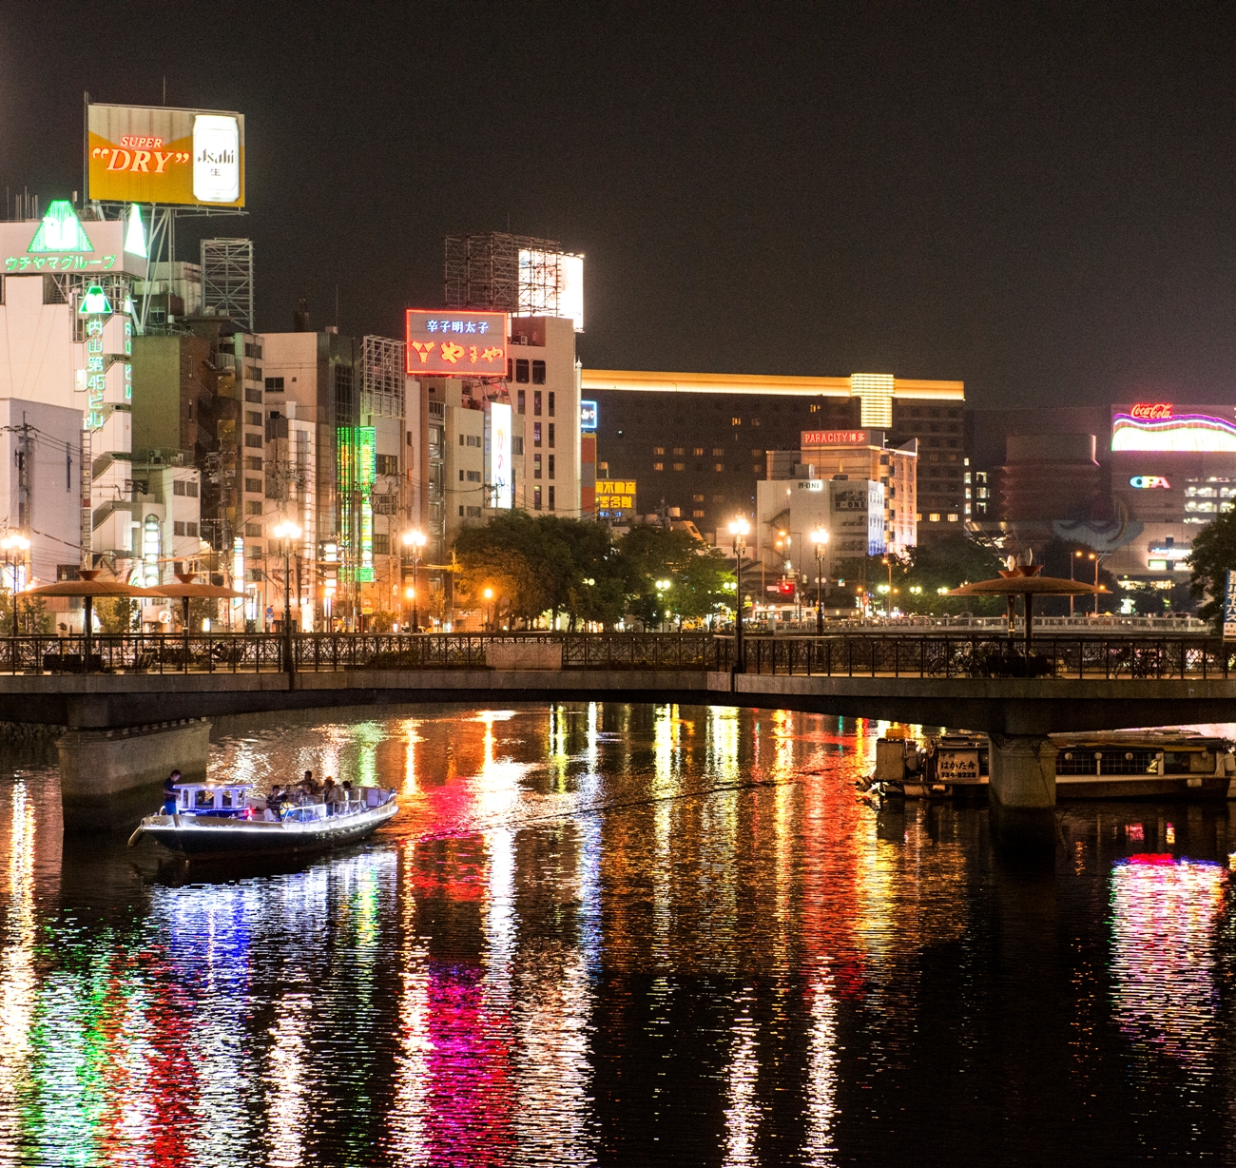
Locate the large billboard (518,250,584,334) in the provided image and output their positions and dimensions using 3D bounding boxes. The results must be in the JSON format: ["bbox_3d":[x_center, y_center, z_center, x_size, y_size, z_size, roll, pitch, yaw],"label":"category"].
[{"bbox_3d":[-6.826,-30.362,354.249,9.500,8.000,1.000,0,-1,-45],"label":"large billboard"}]

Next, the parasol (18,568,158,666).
[{"bbox_3d":[-16.825,1.198,108.494,4.800,3.220,4.800,0,0,14],"label":"parasol"}]

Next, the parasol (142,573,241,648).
[{"bbox_3d":[-15.463,1.286,121.994,4.800,3.260,4.800,0,0,14],"label":"parasol"}]

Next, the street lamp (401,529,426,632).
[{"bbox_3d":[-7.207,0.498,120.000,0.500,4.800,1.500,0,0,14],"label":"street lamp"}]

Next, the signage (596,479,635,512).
[{"bbox_3d":[-0.518,-11.055,430.100,6.000,4.400,0.500,0,0,-4],"label":"signage"}]

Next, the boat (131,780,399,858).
[{"bbox_3d":[-7.880,5.543,79.459,6.300,1.750,2.100,0,-1,-33],"label":"boat"}]

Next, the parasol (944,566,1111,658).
[{"bbox_3d":[11.299,0.939,93.500,4.620,2.900,4.620,0,0,14],"label":"parasol"}]

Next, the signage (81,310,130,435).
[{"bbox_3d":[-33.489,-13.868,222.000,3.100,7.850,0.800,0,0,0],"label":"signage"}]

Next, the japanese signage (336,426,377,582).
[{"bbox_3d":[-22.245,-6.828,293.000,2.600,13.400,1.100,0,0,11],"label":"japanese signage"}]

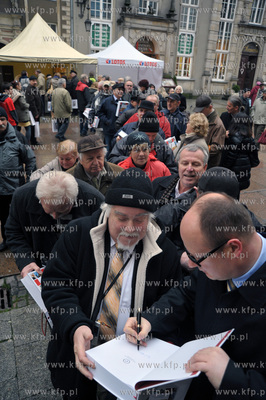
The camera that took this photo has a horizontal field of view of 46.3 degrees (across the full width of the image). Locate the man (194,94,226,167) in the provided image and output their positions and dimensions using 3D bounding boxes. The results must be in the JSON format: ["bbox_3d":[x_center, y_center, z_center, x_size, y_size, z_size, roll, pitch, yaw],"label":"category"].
[{"bbox_3d":[1.292,-0.860,5.353,0.410,1.760,0.520,14,27,24],"label":"man"}]

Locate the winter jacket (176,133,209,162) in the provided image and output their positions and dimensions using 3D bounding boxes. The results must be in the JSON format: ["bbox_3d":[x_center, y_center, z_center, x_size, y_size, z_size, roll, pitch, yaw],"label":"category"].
[{"bbox_3d":[0.774,-0.527,4.076,0.360,0.700,0.470,17,28,30],"label":"winter jacket"}]

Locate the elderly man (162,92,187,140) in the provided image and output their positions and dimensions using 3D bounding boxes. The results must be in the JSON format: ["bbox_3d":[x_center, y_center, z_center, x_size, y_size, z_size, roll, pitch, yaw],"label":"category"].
[{"bbox_3d":[0.652,-0.975,5.551,0.580,1.780,0.380,14,27,24],"label":"elderly man"}]

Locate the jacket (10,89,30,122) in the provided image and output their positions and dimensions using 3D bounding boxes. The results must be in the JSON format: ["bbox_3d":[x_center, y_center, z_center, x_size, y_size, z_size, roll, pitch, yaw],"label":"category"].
[{"bbox_3d":[-2.794,-2.366,7.740,0.370,0.800,0.460,-15,29,-33],"label":"jacket"}]

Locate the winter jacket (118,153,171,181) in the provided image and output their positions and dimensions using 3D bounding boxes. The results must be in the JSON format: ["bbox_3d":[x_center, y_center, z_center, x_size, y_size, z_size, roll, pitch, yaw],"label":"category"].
[{"bbox_3d":[0.047,-0.072,2.870,0.560,0.720,0.360,7,24,8],"label":"winter jacket"}]

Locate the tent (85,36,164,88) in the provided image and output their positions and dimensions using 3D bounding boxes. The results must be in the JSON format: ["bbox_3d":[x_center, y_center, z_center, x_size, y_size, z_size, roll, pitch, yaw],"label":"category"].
[{"bbox_3d":[-0.548,-6.139,15.103,3.000,3.240,3.000,-6,26,-19],"label":"tent"}]

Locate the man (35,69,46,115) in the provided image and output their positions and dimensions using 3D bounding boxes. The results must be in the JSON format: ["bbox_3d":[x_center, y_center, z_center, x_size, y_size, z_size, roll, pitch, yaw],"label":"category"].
[{"bbox_3d":[-3.657,-4.221,12.328,0.400,1.740,0.500,0,24,-6],"label":"man"}]

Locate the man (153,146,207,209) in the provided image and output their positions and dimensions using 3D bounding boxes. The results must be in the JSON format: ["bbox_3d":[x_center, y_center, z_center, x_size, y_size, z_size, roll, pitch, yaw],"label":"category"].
[{"bbox_3d":[0.291,0.464,2.318,0.580,1.780,0.400,16,27,26],"label":"man"}]

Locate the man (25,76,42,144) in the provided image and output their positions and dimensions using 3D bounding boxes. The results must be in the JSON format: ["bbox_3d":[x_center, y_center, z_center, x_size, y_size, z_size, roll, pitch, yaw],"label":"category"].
[{"bbox_3d":[-2.658,-2.377,8.314,0.400,1.760,0.500,0,24,-5],"label":"man"}]

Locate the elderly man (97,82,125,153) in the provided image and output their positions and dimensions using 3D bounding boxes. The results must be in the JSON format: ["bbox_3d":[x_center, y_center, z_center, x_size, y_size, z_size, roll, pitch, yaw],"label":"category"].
[{"bbox_3d":[-0.413,-1.599,6.794,0.600,1.800,0.420,-16,30,-35],"label":"elderly man"}]

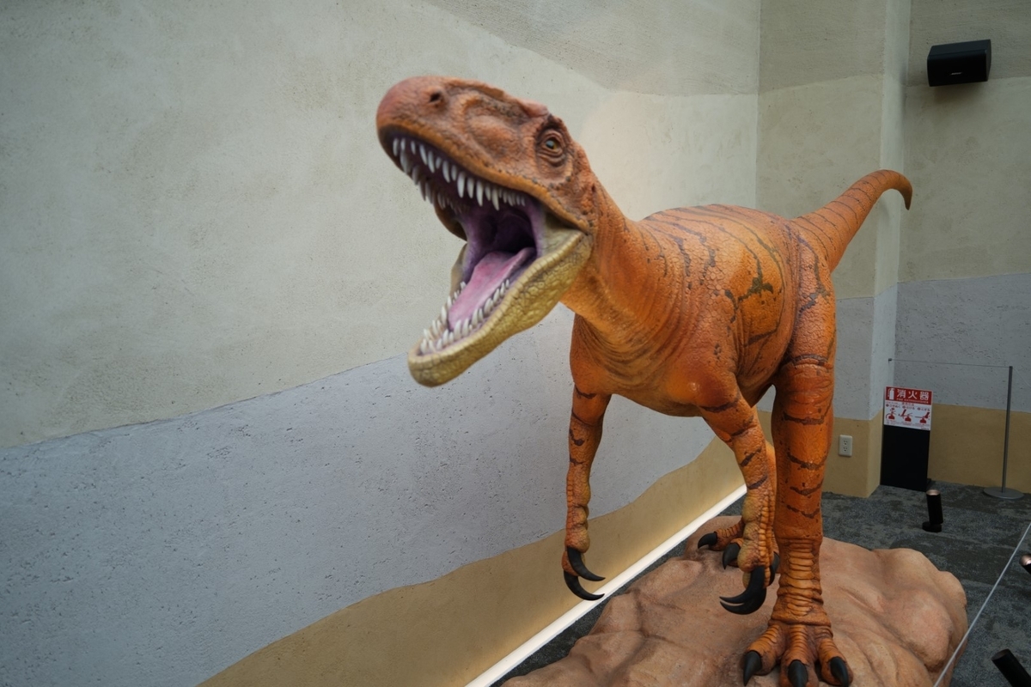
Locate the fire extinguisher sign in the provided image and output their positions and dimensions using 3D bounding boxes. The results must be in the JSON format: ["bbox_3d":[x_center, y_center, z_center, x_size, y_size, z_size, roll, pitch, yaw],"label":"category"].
[{"bbox_3d":[2.378,0.392,4.854,0.255,0.237,0.020,4,6,35],"label":"fire extinguisher sign"}]

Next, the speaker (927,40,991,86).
[{"bbox_3d":[2.533,-1.601,4.580,0.289,0.170,0.164,4,47,36],"label":"speaker"}]

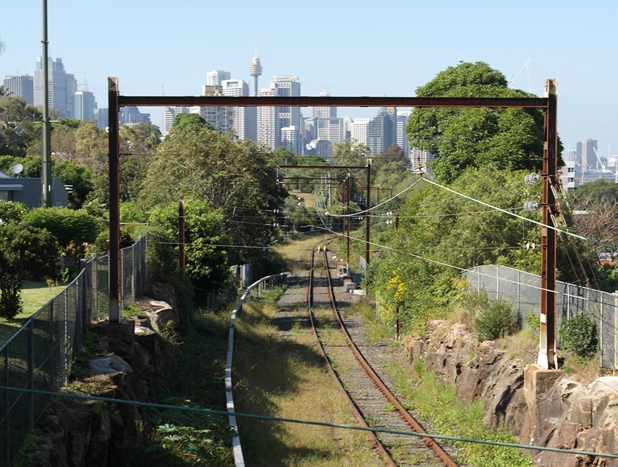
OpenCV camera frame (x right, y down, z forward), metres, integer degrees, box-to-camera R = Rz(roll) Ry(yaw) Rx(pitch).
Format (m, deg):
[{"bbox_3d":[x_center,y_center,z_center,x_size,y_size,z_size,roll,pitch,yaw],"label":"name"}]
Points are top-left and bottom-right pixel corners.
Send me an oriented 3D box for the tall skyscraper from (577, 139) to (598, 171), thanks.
[{"bbox_3d":[929.110,-263.791,5000.000,68.450,106.850,50.000,0,3,11],"label":"tall skyscraper"}]

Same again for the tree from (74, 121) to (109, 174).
[{"bbox_3d":[-27.311,-10.380,187.756,5.200,7.600,5.000,0,2,0],"label":"tree"}]

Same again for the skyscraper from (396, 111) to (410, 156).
[{"bbox_3d":[231.034,-227.327,3700.000,34.590,153.200,35.000,0,3,4],"label":"skyscraper"}]

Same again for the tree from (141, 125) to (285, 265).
[{"bbox_3d":[-6.563,-2.292,104.000,10.000,10.560,9.500,0,3,-4],"label":"tree"}]

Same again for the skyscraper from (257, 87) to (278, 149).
[{"bbox_3d":[-70.368,-174.059,2533.948,29.000,145.000,26.000,1,3,17],"label":"skyscraper"}]

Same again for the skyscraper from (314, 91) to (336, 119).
[{"bbox_3d":[38.678,-243.054,3612.770,43.000,200.000,46.000,1,3,17],"label":"skyscraper"}]

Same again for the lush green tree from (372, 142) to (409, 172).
[{"bbox_3d":[13.690,-12.522,250.000,6.180,5.340,6.000,0,3,3],"label":"lush green tree"}]

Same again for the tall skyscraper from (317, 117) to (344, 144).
[{"bbox_3d":[45.942,-185.207,3194.709,50.000,125.000,34.000,1,3,17],"label":"tall skyscraper"}]

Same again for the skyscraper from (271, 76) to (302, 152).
[{"bbox_3d":[-38.763,-193.890,2693.953,37.000,178.000,42.000,1,3,17],"label":"skyscraper"}]

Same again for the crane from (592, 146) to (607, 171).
[{"bbox_3d":[582.009,-150.260,3000.000,32.060,48.080,9.000,0,3,0],"label":"crane"}]

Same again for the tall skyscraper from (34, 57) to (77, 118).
[{"bbox_3d":[-532.748,-253.489,3150.000,89.400,233.500,65.000,0,3,-10],"label":"tall skyscraper"}]

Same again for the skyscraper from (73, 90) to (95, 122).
[{"bbox_3d":[-449.780,-206.358,3000.000,44.080,160.280,42.000,0,3,-8],"label":"skyscraper"}]

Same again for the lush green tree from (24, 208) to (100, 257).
[{"bbox_3d":[-10.082,0.081,61.000,3.100,2.360,2.800,0,3,-9],"label":"lush green tree"}]

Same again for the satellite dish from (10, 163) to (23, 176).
[{"bbox_3d":[-17.830,-3.874,91.193,0.820,0.900,0.600,2,3,32],"label":"satellite dish"}]

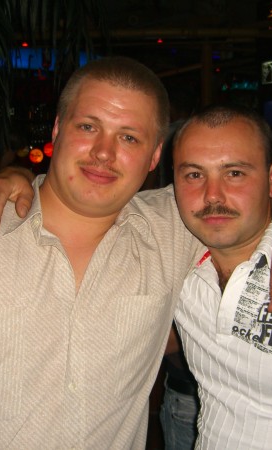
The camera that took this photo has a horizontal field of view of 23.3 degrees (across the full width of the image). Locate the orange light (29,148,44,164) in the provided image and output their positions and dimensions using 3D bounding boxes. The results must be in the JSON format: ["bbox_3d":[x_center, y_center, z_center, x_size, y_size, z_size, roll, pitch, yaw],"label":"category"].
[{"bbox_3d":[-0.602,-0.416,4.000,0.086,0.088,0.050,-1,4,-8],"label":"orange light"}]

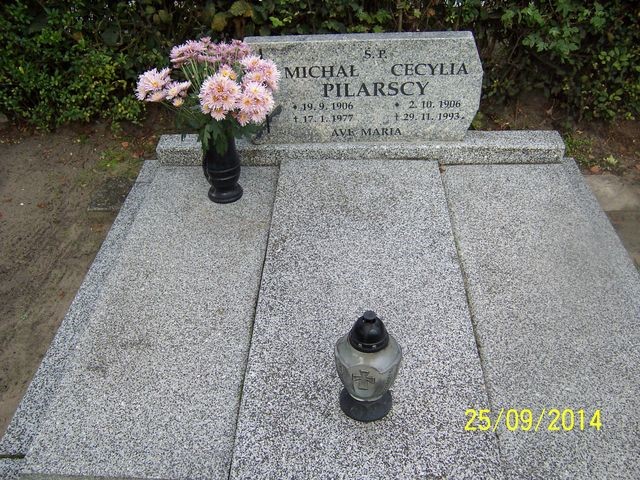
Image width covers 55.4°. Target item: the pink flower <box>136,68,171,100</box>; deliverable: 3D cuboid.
[{"bbox_3d":[-0.558,-0.521,2.046,0.109,0.085,0.085,-6,37,-5],"label":"pink flower"}]

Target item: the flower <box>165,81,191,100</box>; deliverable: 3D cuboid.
[{"bbox_3d":[-0.475,-0.498,2.034,0.083,0.055,0.060,-5,37,-4],"label":"flower"}]

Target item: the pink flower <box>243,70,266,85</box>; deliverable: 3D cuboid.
[{"bbox_3d":[-0.215,-0.534,2.004,0.078,0.042,0.052,-3,37,-1],"label":"pink flower"}]

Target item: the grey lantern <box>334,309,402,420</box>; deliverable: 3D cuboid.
[{"bbox_3d":[0.112,0.289,1.438,0.152,0.305,0.152,0,37,3],"label":"grey lantern"}]

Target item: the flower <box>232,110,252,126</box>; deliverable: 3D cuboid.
[{"bbox_3d":[-0.252,-0.395,1.985,0.062,0.047,0.045,-3,37,-1],"label":"flower"}]

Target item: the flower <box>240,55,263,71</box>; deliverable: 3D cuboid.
[{"bbox_3d":[-0.230,-0.595,2.046,0.072,0.045,0.055,-3,37,-1],"label":"flower"}]

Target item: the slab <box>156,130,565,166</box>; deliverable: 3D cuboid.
[{"bbox_3d":[0.154,-0.377,2.503,1.612,0.068,0.155,0,37,3],"label":"slab"}]

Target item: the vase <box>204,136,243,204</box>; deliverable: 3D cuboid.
[{"bbox_3d":[-0.363,-0.277,2.232,0.142,0.276,0.142,0,37,3],"label":"vase"}]

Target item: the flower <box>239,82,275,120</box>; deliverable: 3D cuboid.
[{"bbox_3d":[-0.205,-0.450,1.966,0.115,0.105,0.085,-3,37,-1],"label":"flower"}]

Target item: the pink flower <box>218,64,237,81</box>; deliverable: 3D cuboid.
[{"bbox_3d":[-0.306,-0.554,2.019,0.059,0.045,0.045,-3,37,-2],"label":"pink flower"}]

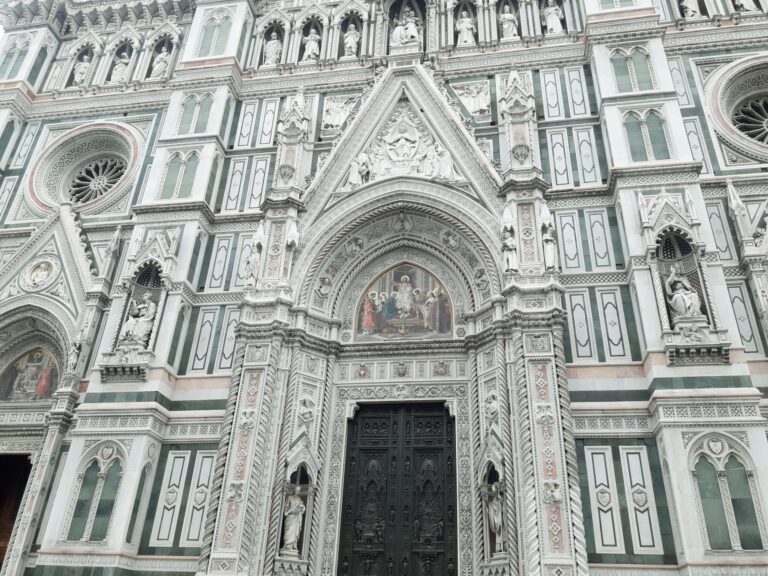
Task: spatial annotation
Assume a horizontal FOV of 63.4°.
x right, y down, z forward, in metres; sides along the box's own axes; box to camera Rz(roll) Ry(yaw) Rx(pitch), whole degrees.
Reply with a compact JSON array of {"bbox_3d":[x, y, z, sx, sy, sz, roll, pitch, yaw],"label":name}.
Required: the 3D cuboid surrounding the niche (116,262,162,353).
[{"bbox_3d":[-9.084,0.659,23.481,1.393,3.730,1.144,-3,-30,10],"label":"niche"}]

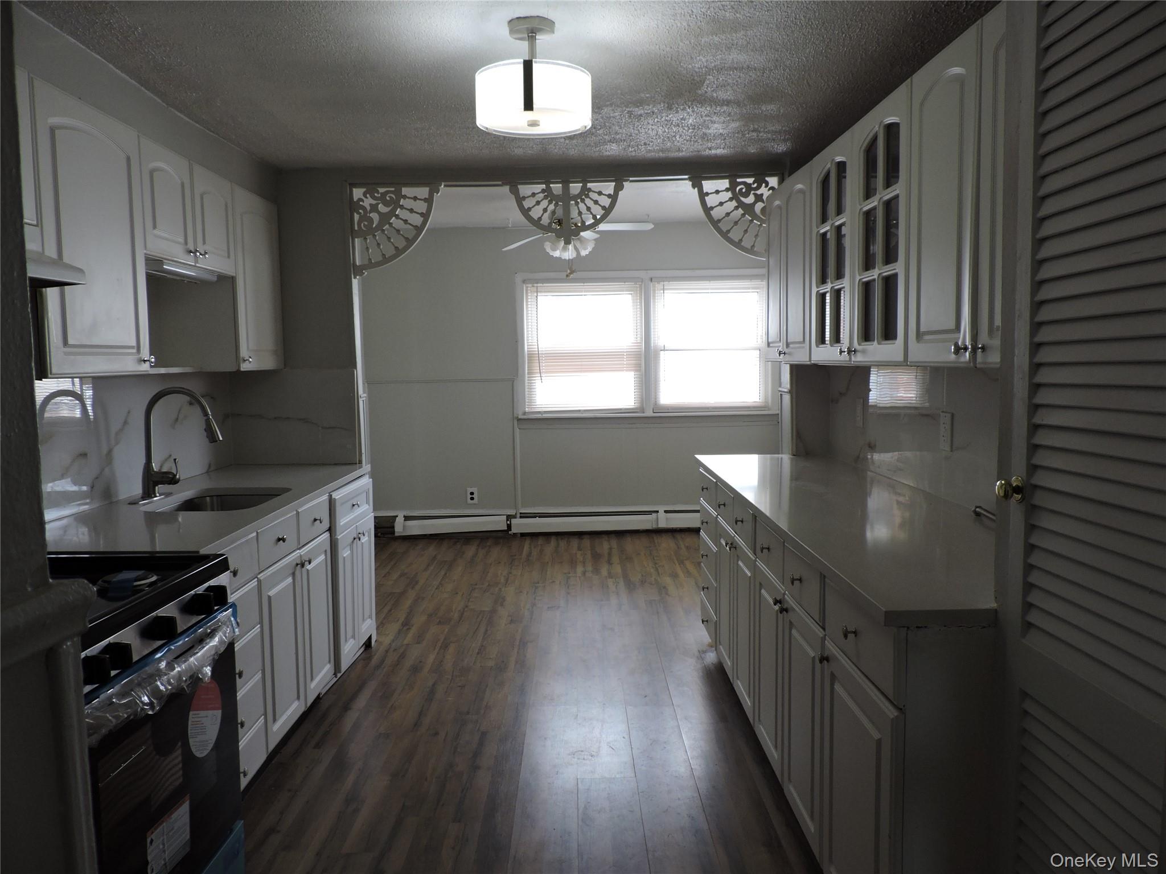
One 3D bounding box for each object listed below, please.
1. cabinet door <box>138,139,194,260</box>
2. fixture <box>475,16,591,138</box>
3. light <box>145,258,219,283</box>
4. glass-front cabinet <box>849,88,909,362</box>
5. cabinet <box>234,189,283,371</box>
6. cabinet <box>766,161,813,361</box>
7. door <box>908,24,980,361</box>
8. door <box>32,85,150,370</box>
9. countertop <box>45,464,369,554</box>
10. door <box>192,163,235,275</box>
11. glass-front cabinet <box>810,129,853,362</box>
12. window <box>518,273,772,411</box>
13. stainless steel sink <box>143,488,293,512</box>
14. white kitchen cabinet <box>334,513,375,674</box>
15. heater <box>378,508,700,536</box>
[{"bbox_3d":[-1.406,-0.784,2.724,0.020,0.364,0.345,-1,5,0],"label":"cabinet door"},{"bbox_3d":[-0.140,-1.016,2.263,0.322,0.258,0.322,-1,5,0],"label":"fixture"},{"bbox_3d":[-1.485,-0.601,2.924,0.090,0.040,0.580,-1,5,0],"label":"light"},{"bbox_3d":[1.024,-0.593,2.373,0.335,0.755,0.452,-1,5,0],"label":"glass-front cabinet"},{"bbox_3d":[-1.568,-0.674,3.550,0.295,0.754,0.490,-1,5,0],"label":"cabinet"},{"bbox_3d":[1.016,-0.694,3.405,0.335,0.755,0.705,-1,5,0],"label":"cabinet"},{"bbox_3d":[0.891,-0.561,1.994,0.020,0.760,0.356,-1,5,0],"label":"door"},{"bbox_3d":[-1.401,-0.559,2.322,0.020,0.747,0.492,-1,5,0],"label":"door"},{"bbox_3d":[-1.351,0.236,2.998,0.689,0.035,1.785,-1,5,0],"label":"countertop"},{"bbox_3d":[-1.436,-0.830,3.119,0.030,0.375,0.342,-1,5,0],"label":"door"},{"bbox_3d":[1.051,-0.654,2.893,0.340,0.772,0.472,-1,5,0],"label":"glass-front cabinet"},{"bbox_3d":[0.512,-0.729,6.324,2.000,1.113,0.100,-1,5,0],"label":"window"},{"bbox_3d":[-1.314,0.330,2.969,0.420,0.200,0.530,-1,5,0],"label":"stainless steel sink"},{"bbox_3d":[-1.284,0.660,3.569,0.580,0.546,0.640,-1,5,0],"label":"white kitchen cabinet"},{"bbox_3d":[-0.266,0.669,6.401,2.770,0.225,0.075,-1,5,0],"label":"heater"}]

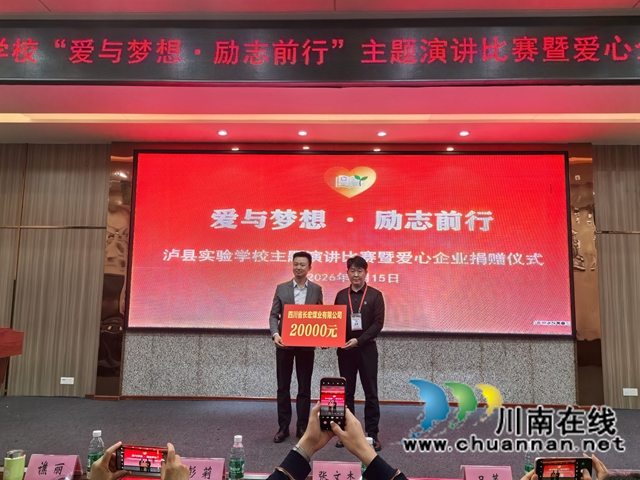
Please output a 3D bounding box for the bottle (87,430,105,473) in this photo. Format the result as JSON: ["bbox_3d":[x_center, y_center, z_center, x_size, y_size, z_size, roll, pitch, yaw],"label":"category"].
[{"bbox_3d":[-0.938,0.915,2.087,0.064,0.225,0.064,1,-6,2],"label":"bottle"}]

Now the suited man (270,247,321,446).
[{"bbox_3d":[-0.226,0.979,4.766,0.530,1.738,0.400,1,-6,2],"label":"suited man"}]

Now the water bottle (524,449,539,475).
[{"bbox_3d":[0.848,0.919,1.984,0.063,0.225,0.063,1,-6,2],"label":"water bottle"}]

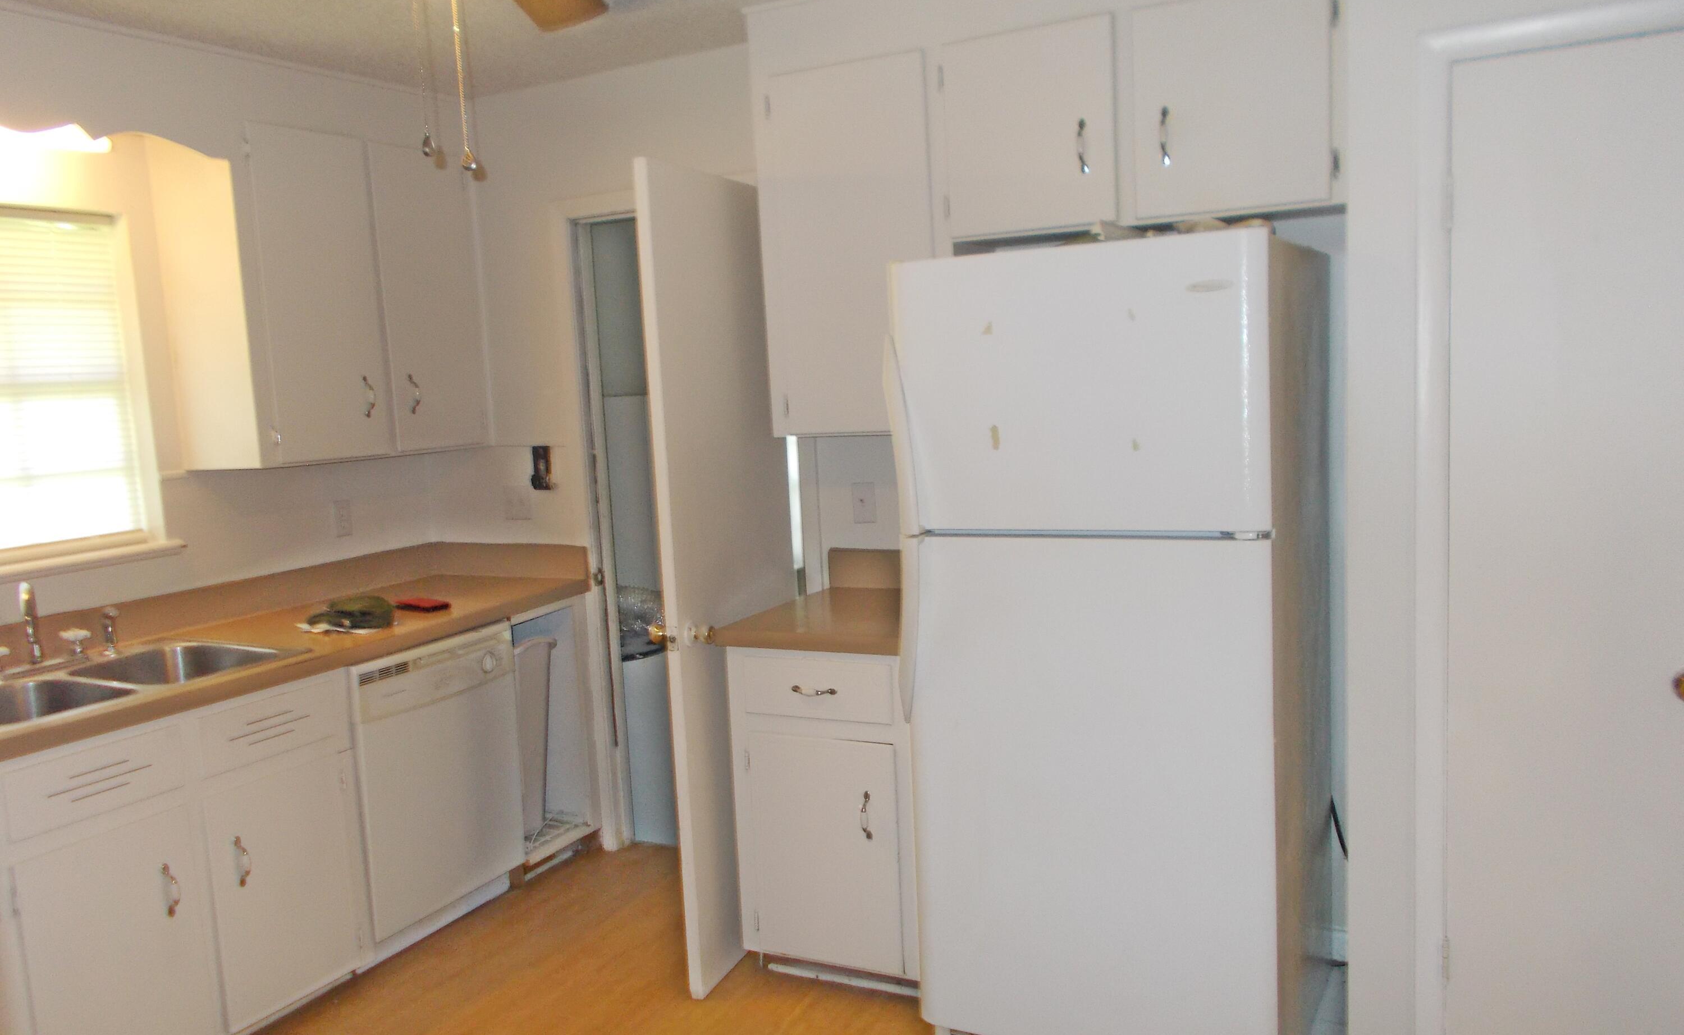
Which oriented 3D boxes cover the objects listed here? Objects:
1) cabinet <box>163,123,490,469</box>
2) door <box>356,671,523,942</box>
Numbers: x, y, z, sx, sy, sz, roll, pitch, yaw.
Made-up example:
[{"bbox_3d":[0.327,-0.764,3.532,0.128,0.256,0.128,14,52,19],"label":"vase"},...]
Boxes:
[{"bbox_3d":[-1.516,-0.647,3.814,0.310,0.915,0.885,1,8,28],"label":"cabinet"},{"bbox_3d":[-1.146,0.807,3.639,0.050,0.598,0.590,1,8,28],"label":"door"}]

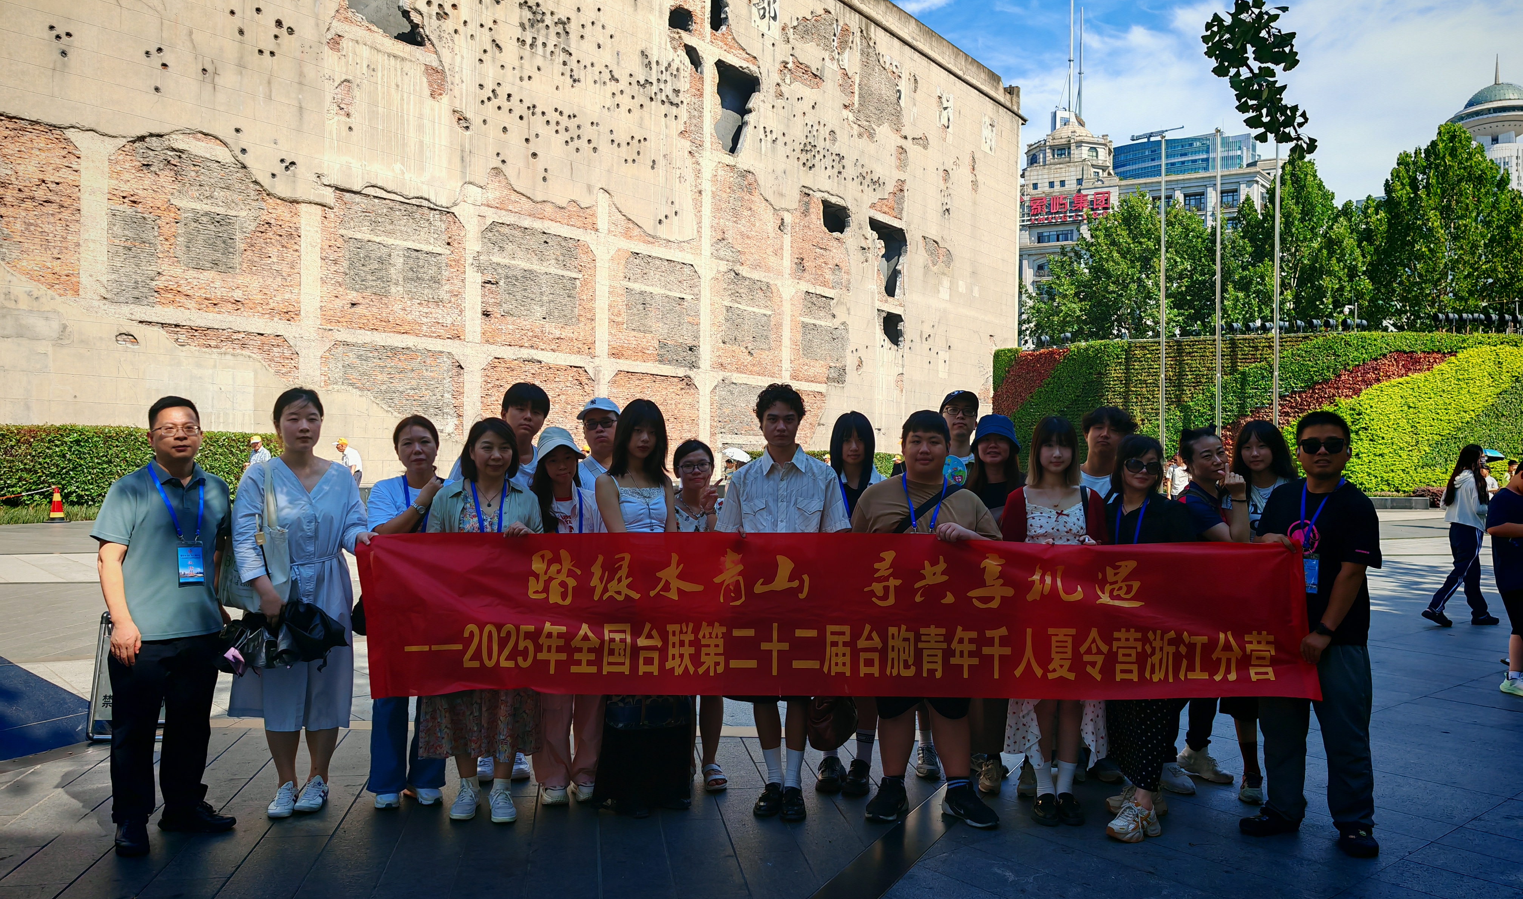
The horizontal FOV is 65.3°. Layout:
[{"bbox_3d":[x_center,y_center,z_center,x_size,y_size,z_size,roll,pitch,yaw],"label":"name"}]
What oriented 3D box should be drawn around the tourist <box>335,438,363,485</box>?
[{"bbox_3d":[-7.433,0.593,21.400,0.560,1.601,0.500,1,0,-31],"label":"tourist"}]

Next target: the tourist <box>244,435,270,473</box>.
[{"bbox_3d":[-8.607,0.571,20.300,0.500,1.626,0.520,1,0,41],"label":"tourist"}]

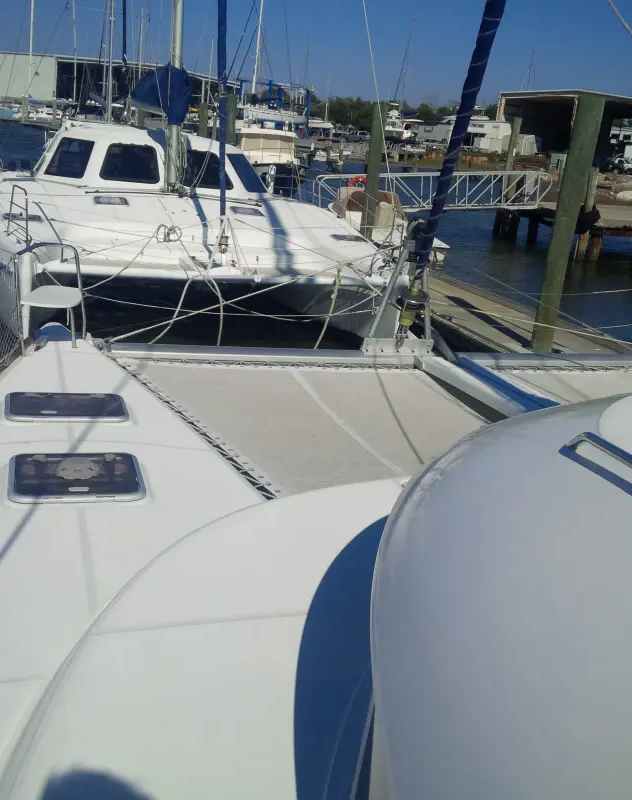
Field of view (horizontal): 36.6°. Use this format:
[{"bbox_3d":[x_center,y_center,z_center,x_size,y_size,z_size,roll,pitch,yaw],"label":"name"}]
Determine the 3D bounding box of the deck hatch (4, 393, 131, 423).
[{"bbox_3d":[-1.255,0.038,4.820,0.595,0.045,0.380,1,18,-17],"label":"deck hatch"}]

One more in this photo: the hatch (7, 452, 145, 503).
[{"bbox_3d":[-1.008,0.324,4.025,0.546,0.045,0.465,1,18,-17],"label":"hatch"}]

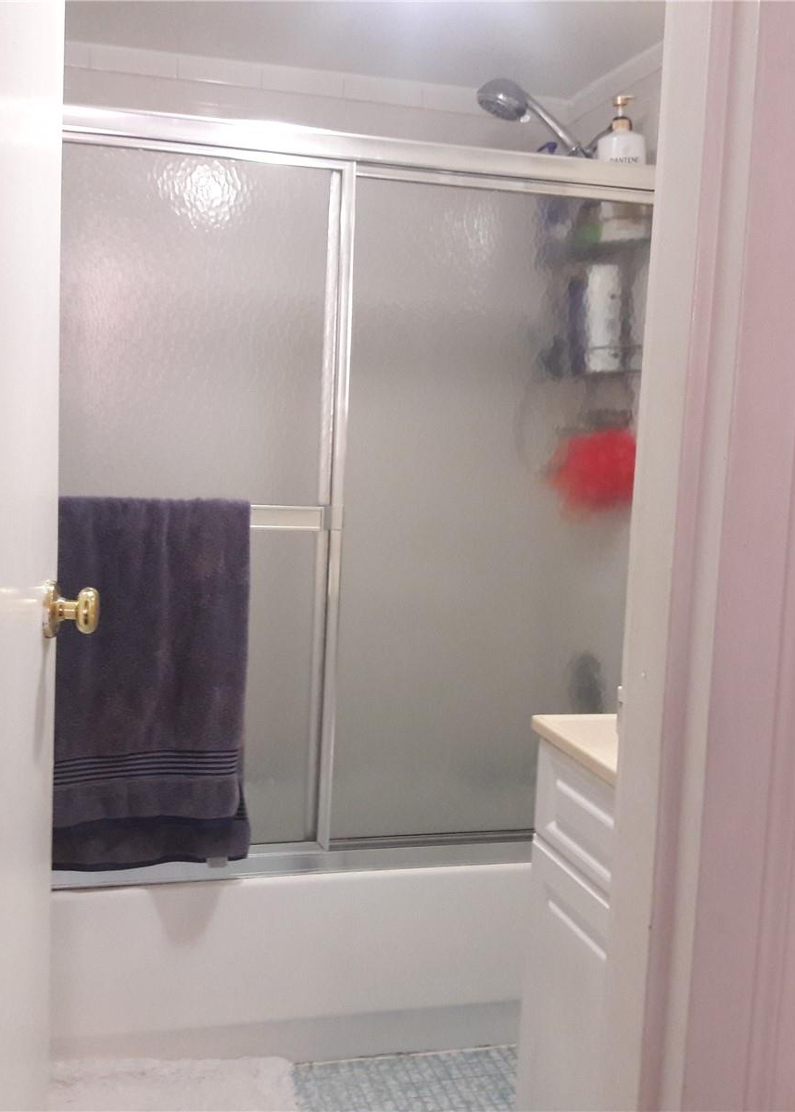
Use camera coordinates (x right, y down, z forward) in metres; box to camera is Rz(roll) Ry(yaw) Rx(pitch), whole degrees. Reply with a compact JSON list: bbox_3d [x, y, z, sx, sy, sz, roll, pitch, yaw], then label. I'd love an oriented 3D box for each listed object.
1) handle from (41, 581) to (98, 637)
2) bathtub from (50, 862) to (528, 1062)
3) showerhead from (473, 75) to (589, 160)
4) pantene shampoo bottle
[{"bbox_3d":[-0.391,0.065,1.448,0.062,0.067,0.067,2,6,-6],"label":"handle"},{"bbox_3d":[-0.276,0.790,2.761,1.520,0.392,0.760,1,6,-15],"label":"bathtub"},{"bbox_3d":[0.311,-0.994,2.709,0.274,0.157,0.100,1,6,-15],"label":"showerhead"},{"bbox_3d":[0.495,-0.857,2.648,0.102,0.307,0.072,3,6,3],"label":"pantene shampoo bottle"}]

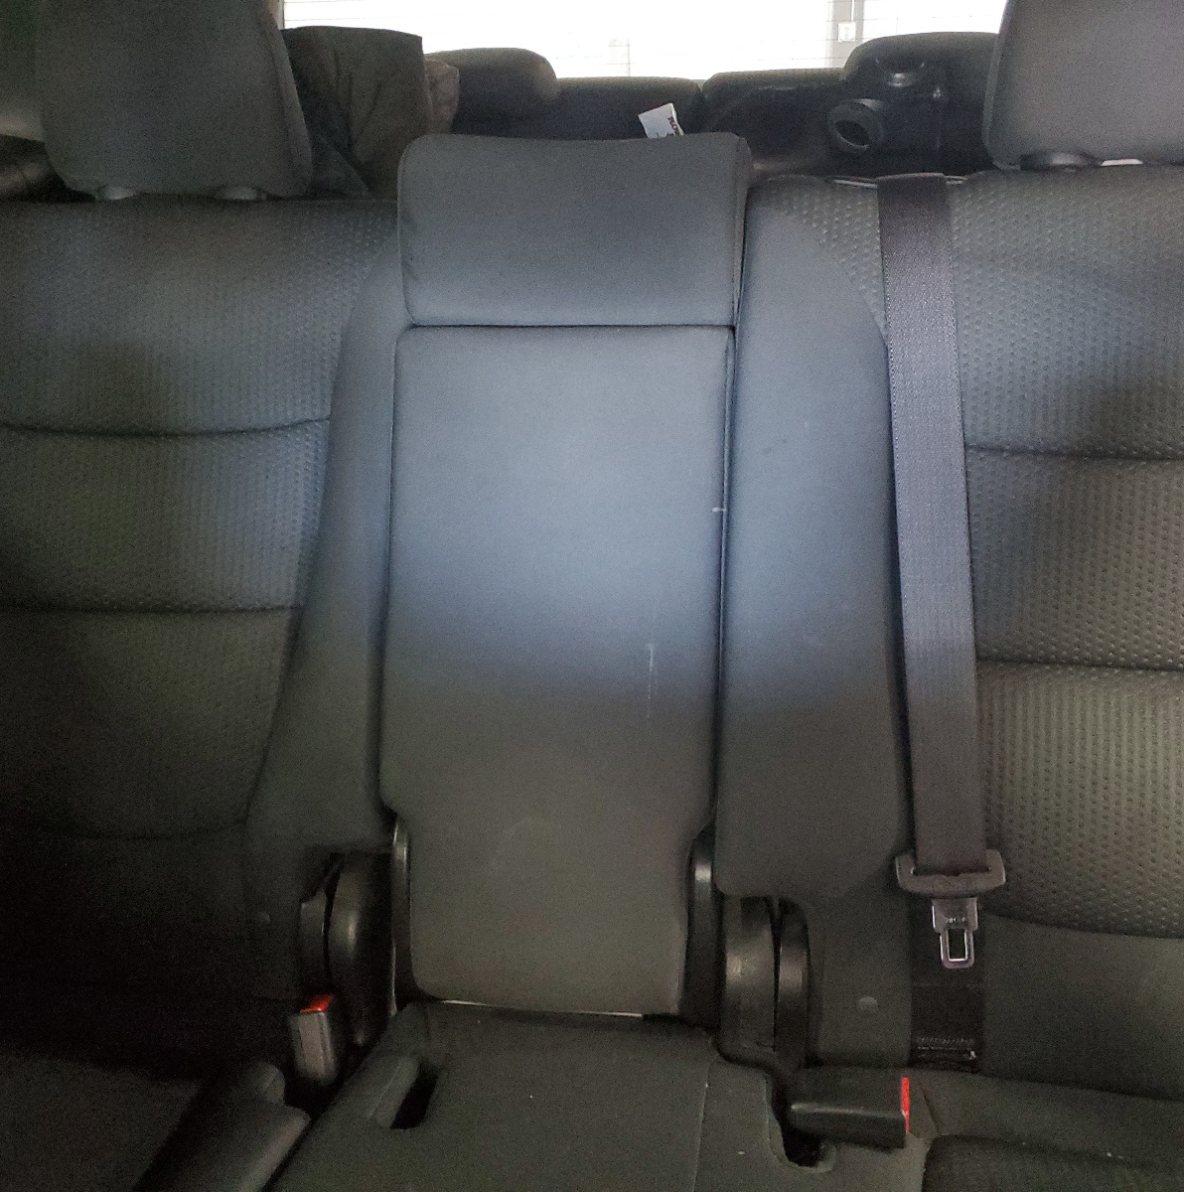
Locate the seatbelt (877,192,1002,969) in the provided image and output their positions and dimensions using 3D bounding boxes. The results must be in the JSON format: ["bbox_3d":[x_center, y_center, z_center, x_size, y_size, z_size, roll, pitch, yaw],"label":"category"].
[{"bbox_3d":[0.228,-0.019,0.795,0.072,0.530,0.040,-3,-3,12],"label":"seatbelt"}]

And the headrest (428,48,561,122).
[{"bbox_3d":[-0.164,-0.675,1.580,0.240,0.105,0.095,3,10,12],"label":"headrest"}]

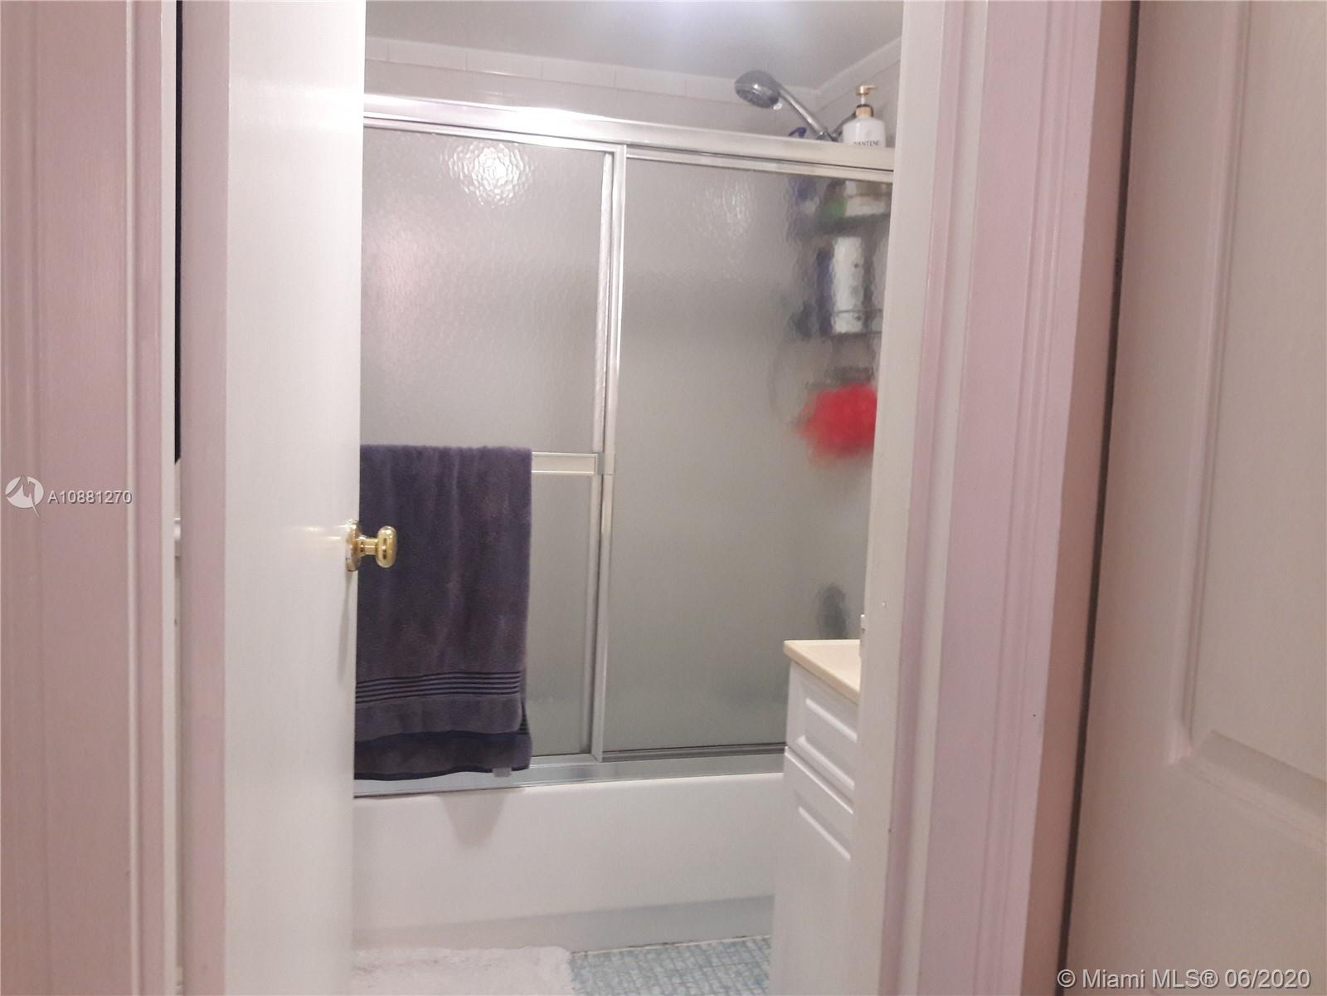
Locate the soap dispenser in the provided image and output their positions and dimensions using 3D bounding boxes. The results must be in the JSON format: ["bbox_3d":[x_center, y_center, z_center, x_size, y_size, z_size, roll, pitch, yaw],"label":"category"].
[{"bbox_3d":[0.495,-0.857,2.648,0.102,0.307,0.072,3,6,3],"label":"soap dispenser"}]

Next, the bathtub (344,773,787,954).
[{"bbox_3d":[-0.276,0.790,2.761,1.520,0.392,0.760,1,6,-15],"label":"bathtub"}]

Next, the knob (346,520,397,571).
[{"bbox_3d":[-0.391,0.065,1.448,0.062,0.067,0.067,2,6,-6],"label":"knob"}]

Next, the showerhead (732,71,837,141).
[{"bbox_3d":[0.311,-0.994,2.709,0.274,0.157,0.100,1,6,-15],"label":"showerhead"}]

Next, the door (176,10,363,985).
[{"bbox_3d":[-0.413,0.103,1.197,0.035,2.030,0.620,2,6,-6],"label":"door"}]

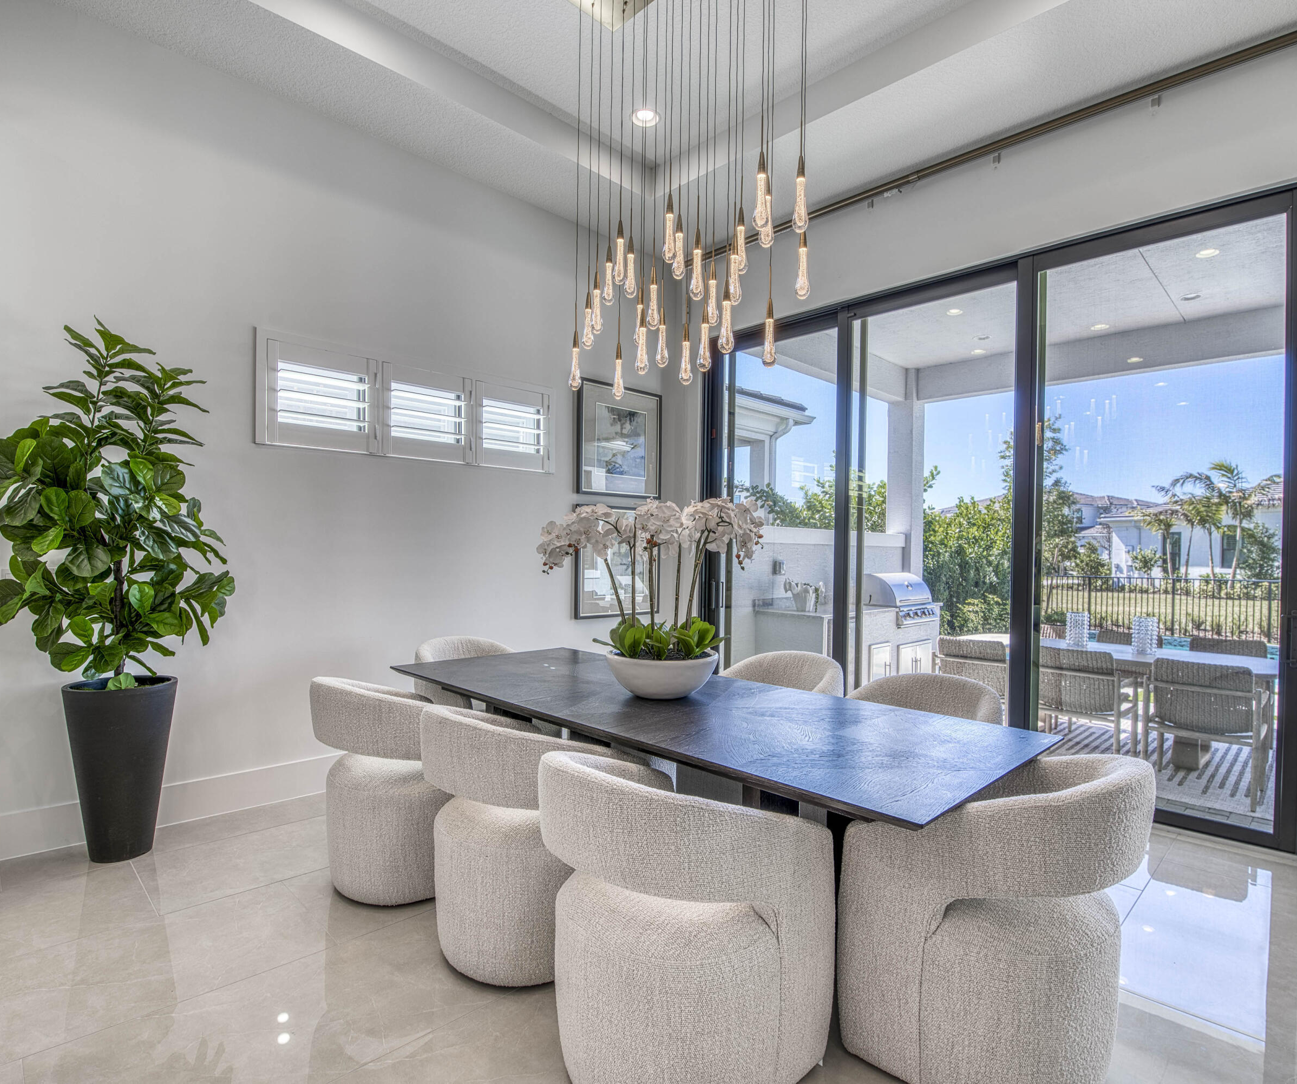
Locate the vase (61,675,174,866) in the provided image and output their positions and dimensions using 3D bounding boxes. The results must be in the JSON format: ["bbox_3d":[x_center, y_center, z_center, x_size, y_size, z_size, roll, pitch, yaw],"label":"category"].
[{"bbox_3d":[-2.215,0.956,2.850,0.390,0.710,0.390,2,-1,-45],"label":"vase"}]

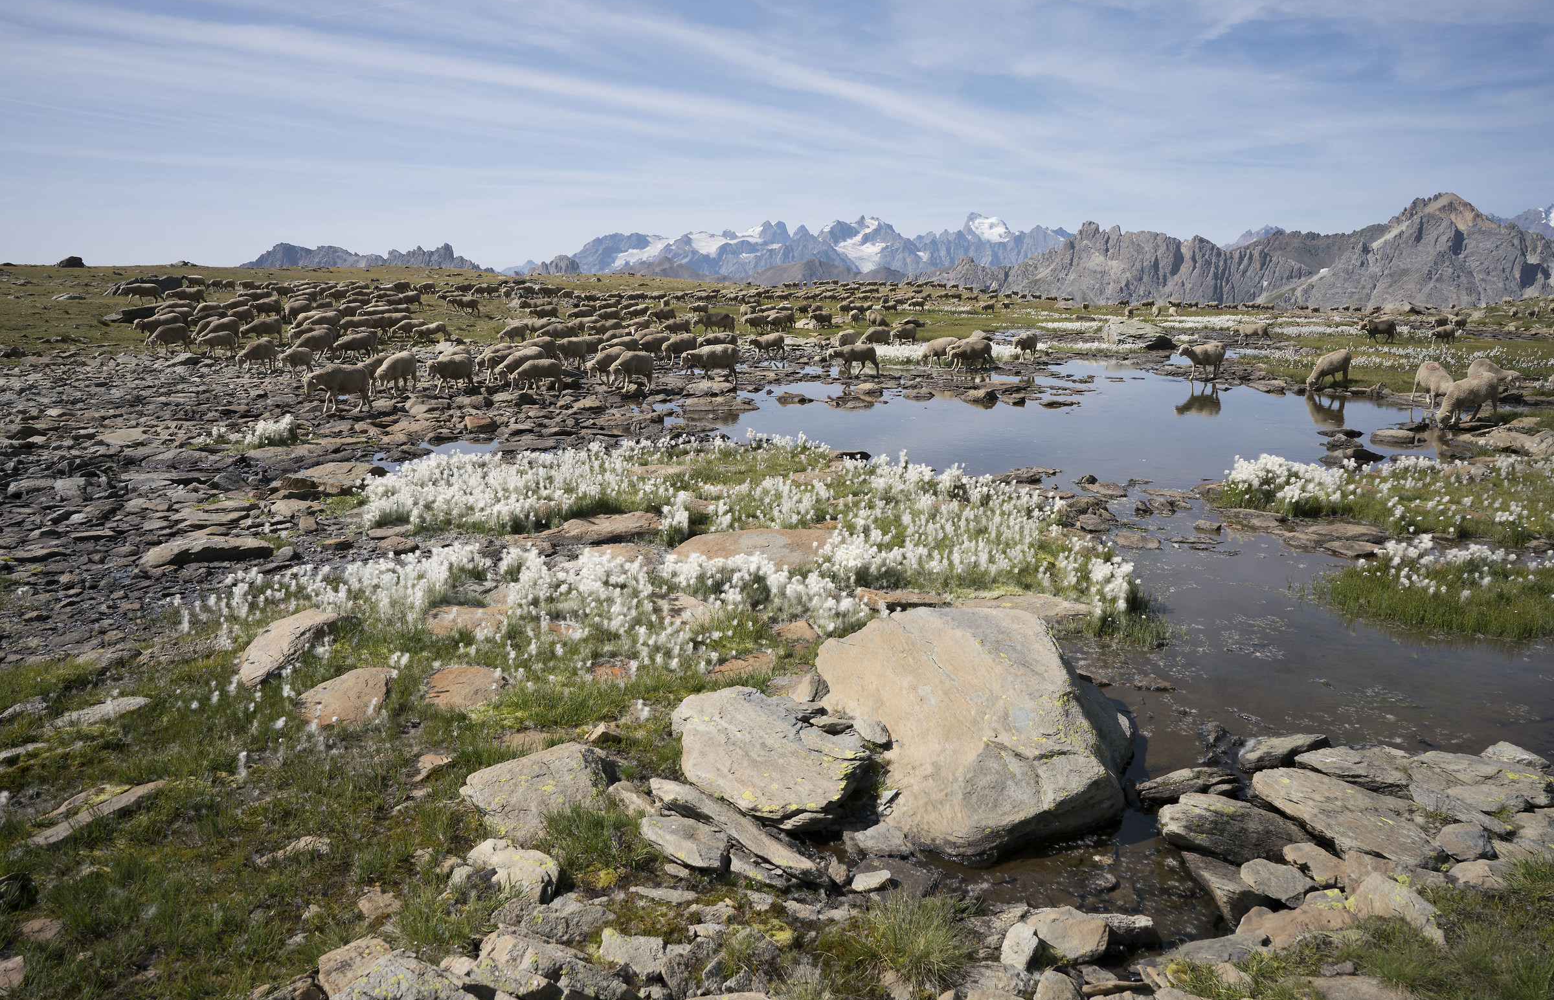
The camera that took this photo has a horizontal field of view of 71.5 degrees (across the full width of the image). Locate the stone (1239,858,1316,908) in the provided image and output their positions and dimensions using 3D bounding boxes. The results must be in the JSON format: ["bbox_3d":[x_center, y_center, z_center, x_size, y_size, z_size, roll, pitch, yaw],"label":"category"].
[{"bbox_3d":[1.434,1.096,3.094,0.230,0.090,0.140,8,14,34],"label":"stone"}]

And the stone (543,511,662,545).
[{"bbox_3d":[-1.199,0.189,7.432,0.813,0.174,0.479,-2,11,-8],"label":"stone"}]

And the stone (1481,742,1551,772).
[{"bbox_3d":[2.638,0.919,3.858,0.220,0.085,0.130,3,12,15],"label":"stone"}]

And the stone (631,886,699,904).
[{"bbox_3d":[-0.305,1.072,2.924,0.190,0.028,0.055,4,12,18],"label":"stone"}]

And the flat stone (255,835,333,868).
[{"bbox_3d":[-1.460,1.069,3.278,0.200,0.080,0.120,-7,13,-29],"label":"flat stone"}]

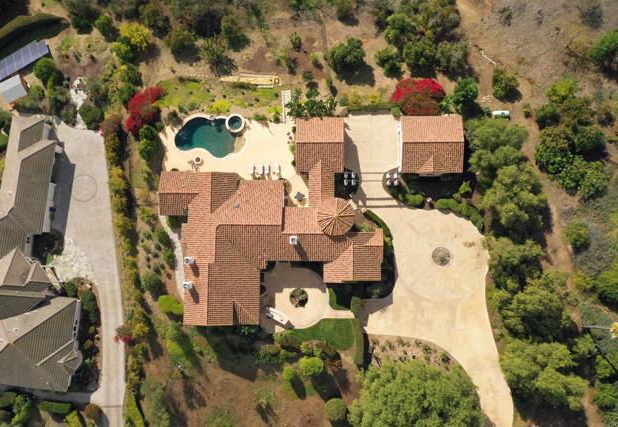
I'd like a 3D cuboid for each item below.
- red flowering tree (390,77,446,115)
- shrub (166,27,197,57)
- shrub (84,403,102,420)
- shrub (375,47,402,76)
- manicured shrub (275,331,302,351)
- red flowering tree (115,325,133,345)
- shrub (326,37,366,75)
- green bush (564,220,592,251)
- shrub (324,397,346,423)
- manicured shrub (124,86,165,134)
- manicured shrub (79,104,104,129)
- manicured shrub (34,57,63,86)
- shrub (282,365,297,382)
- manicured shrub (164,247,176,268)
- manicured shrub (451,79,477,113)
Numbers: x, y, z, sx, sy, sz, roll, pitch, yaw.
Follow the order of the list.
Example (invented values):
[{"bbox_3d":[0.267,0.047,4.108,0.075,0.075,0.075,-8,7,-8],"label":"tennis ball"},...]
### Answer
[{"bbox_3d":[16.973,-17.913,77.252,8.320,4.000,6.090,0,84,1],"label":"red flowering tree"},{"bbox_3d":[-18.960,-25.577,74.040,4.460,2.800,4.020,-1,88,0],"label":"shrub"},{"bbox_3d":[-34.809,31.896,80.126,2.660,2.200,2.660,0,86,1],"label":"shrub"},{"bbox_3d":[13.186,-25.537,83.103,3.920,2.800,4.340,0,86,1],"label":"shrub"},{"bbox_3d":[-3.062,18.960,74.356,4.480,2.100,2.910,0,84,1],"label":"manicured shrub"},{"bbox_3d":[-27.621,18.140,74.366,2.640,2.800,3.050,0,84,1],"label":"red flowering tree"},{"bbox_3d":[5.396,-23.360,73.612,5.620,3.500,5.320,-1,88,0],"label":"shrub"},{"bbox_3d":[40.570,3.310,74.950,3.800,3.000,4.100,0,89,0],"label":"green bush"},{"bbox_3d":[3.848,28.532,72.296,3.190,2.500,3.340,-1,88,0],"label":"shrub"},{"bbox_3d":[-25.376,-16.053,77.565,6.280,3.900,7.600,0,84,1],"label":"manicured shrub"},{"bbox_3d":[-34.115,-15.219,78.122,3.580,2.800,4.440,0,84,1],"label":"manicured shrub"},{"bbox_3d":[-38.908,-21.310,73.941,3.560,2.700,3.710,-1,88,0],"label":"manicured shrub"},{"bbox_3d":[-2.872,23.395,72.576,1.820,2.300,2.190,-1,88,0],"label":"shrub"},{"bbox_3d":[-20.639,6.584,73.665,1.700,1.300,2.660,-1,88,0],"label":"manicured shrub"},{"bbox_3d":[25.683,-19.820,82.236,4.130,3.400,4.790,0,86,1],"label":"manicured shrub"}]

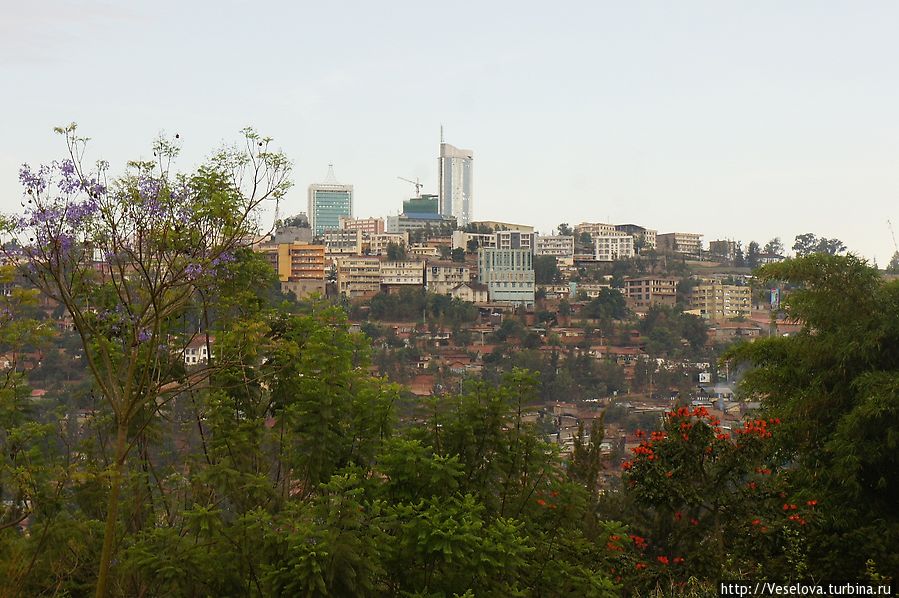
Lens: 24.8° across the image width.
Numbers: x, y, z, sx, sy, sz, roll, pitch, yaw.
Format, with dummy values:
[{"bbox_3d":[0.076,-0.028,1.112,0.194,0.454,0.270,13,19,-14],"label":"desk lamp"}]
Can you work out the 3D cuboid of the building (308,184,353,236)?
[{"bbox_3d":[-100.610,-74.820,1730.000,35.000,46.000,20.000,0,-2,-13],"label":"building"}]

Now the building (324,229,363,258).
[{"bbox_3d":[-56.790,-29.460,1086.000,19.000,15.800,12.000,0,0,9],"label":"building"}]

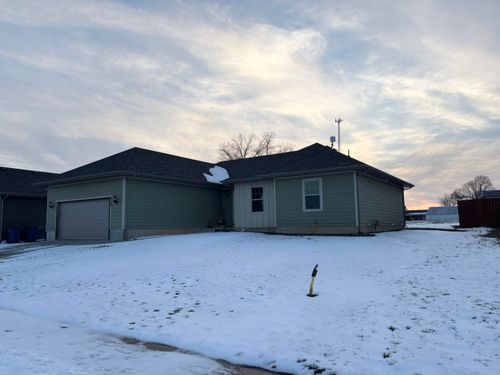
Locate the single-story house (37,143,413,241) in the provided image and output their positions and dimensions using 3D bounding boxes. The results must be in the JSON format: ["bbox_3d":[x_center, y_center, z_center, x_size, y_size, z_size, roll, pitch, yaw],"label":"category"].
[{"bbox_3d":[-0.032,0.333,26.428,18.088,5.984,20.074,-5,-7,32],"label":"single-story house"}]

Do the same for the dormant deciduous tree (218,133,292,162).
[{"bbox_3d":[0.635,-0.810,52.383,11.000,14.015,10.500,-1,-6,1],"label":"dormant deciduous tree"}]

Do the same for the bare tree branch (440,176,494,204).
[{"bbox_3d":[47.328,3.030,82.460,14.000,11.743,12.000,-5,-7,30],"label":"bare tree branch"}]

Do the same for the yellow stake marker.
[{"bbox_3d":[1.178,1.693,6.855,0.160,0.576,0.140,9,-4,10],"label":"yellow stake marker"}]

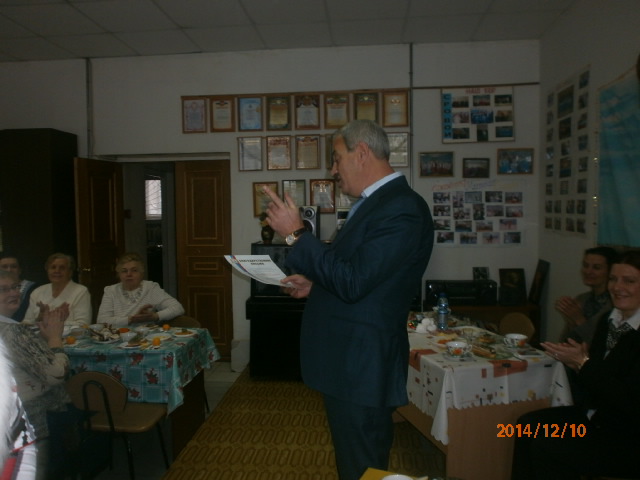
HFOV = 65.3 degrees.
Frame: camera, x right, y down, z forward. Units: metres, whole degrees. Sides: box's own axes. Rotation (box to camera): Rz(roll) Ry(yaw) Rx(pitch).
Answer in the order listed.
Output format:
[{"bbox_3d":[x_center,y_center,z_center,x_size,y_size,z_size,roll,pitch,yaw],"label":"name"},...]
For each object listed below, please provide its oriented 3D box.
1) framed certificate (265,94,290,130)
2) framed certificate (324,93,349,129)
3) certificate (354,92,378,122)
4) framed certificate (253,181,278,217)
[{"bbox_3d":[-0.377,-1.164,4.604,0.226,0.313,0.020,-1,3,5],"label":"framed certificate"},{"bbox_3d":[0.158,-1.168,4.555,0.228,0.314,0.020,-1,3,5],"label":"framed certificate"},{"bbox_3d":[0.422,-1.182,4.532,0.221,0.312,0.020,0,0,5],"label":"certificate"},{"bbox_3d":[-0.503,-0.373,4.651,0.230,0.320,0.020,-1,3,5],"label":"framed certificate"}]

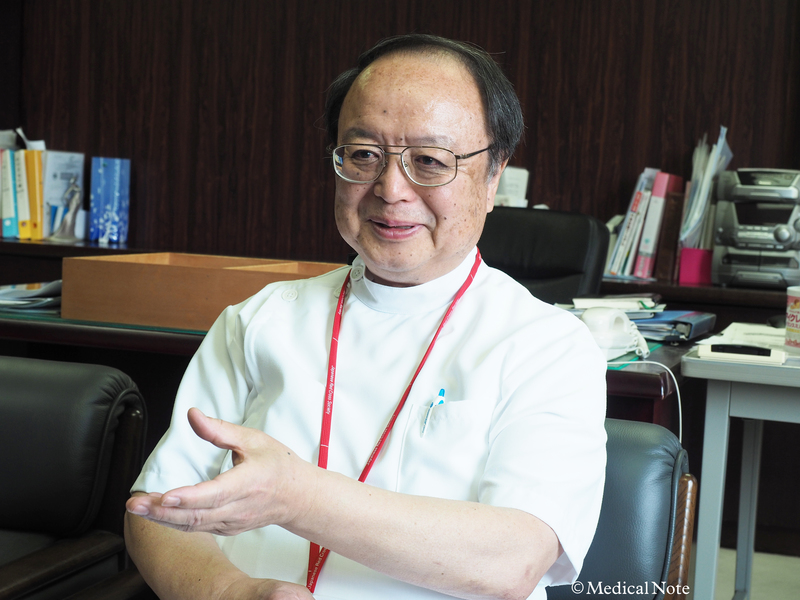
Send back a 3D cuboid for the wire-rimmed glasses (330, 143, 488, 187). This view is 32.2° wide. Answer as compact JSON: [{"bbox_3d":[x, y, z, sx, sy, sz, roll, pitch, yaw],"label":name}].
[{"bbox_3d":[0.021,-0.141,1.371,0.140,0.045,0.140,5,13,22],"label":"wire-rimmed glasses"}]

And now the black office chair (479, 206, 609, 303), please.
[{"bbox_3d":[0.170,0.295,3.250,0.640,1.040,0.660,4,4,22],"label":"black office chair"}]

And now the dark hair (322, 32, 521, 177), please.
[{"bbox_3d":[0.028,-0.189,1.435,0.185,0.175,0.195,5,11,21],"label":"dark hair"}]

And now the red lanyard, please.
[{"bbox_3d":[-0.017,0.122,1.372,0.150,0.360,0.225,5,4,27],"label":"red lanyard"}]

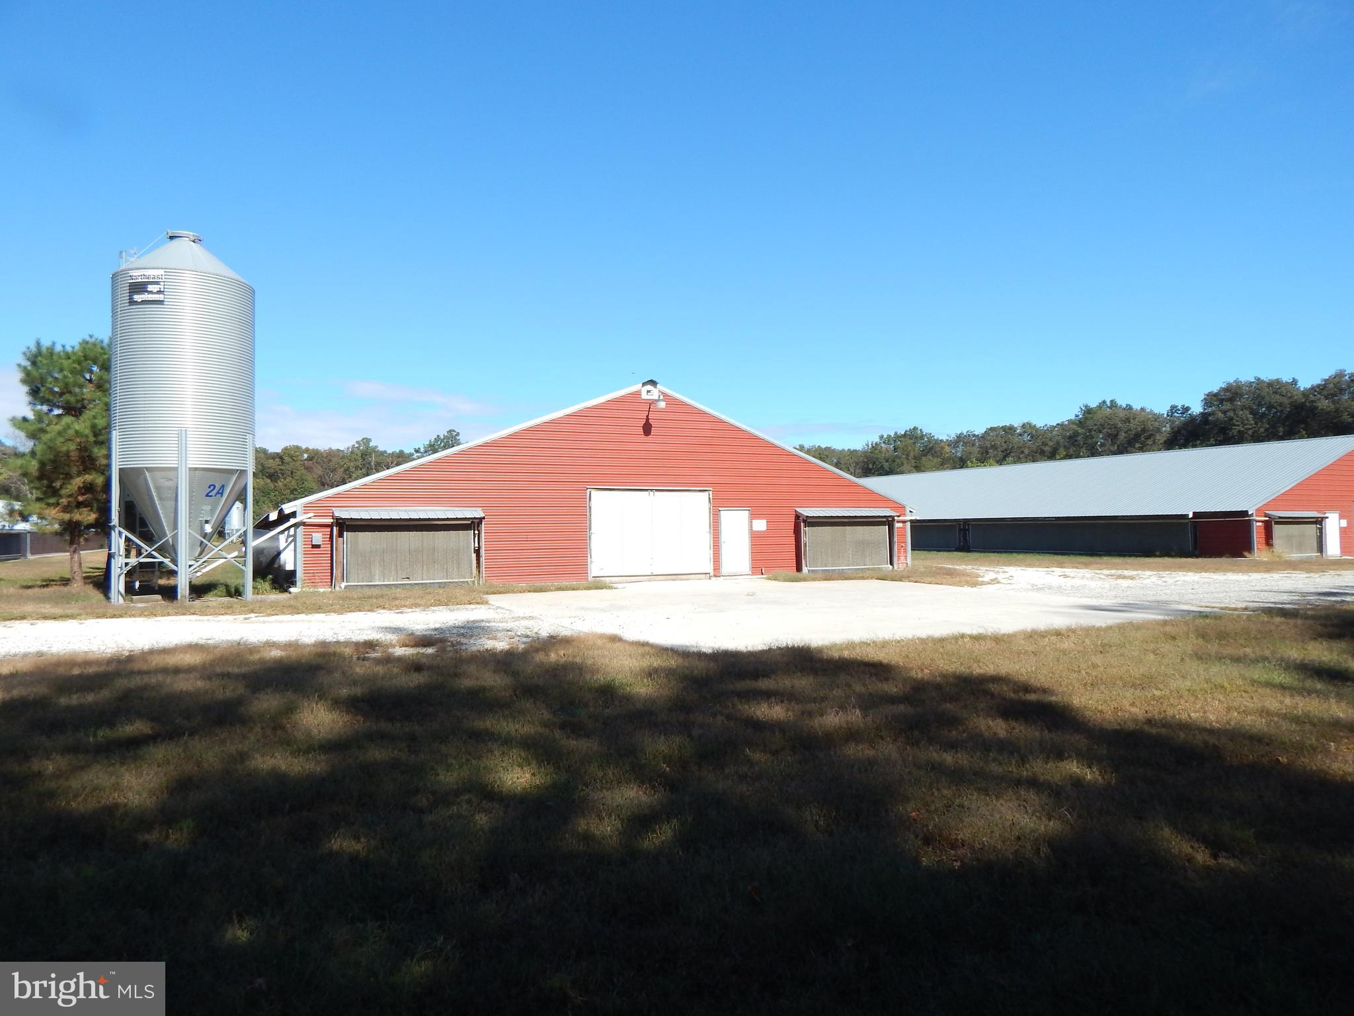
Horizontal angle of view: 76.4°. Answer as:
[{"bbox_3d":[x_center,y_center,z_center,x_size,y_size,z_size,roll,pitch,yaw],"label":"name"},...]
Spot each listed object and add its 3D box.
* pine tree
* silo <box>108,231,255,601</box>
[{"bbox_3d":[-16.400,-1.300,23.500,3.300,6.800,3.300,0,-1,-30],"label":"pine tree"},{"bbox_3d":[-10.900,-2.090,19.100,2.800,8.100,2.800,0,-1,-30],"label":"silo"}]

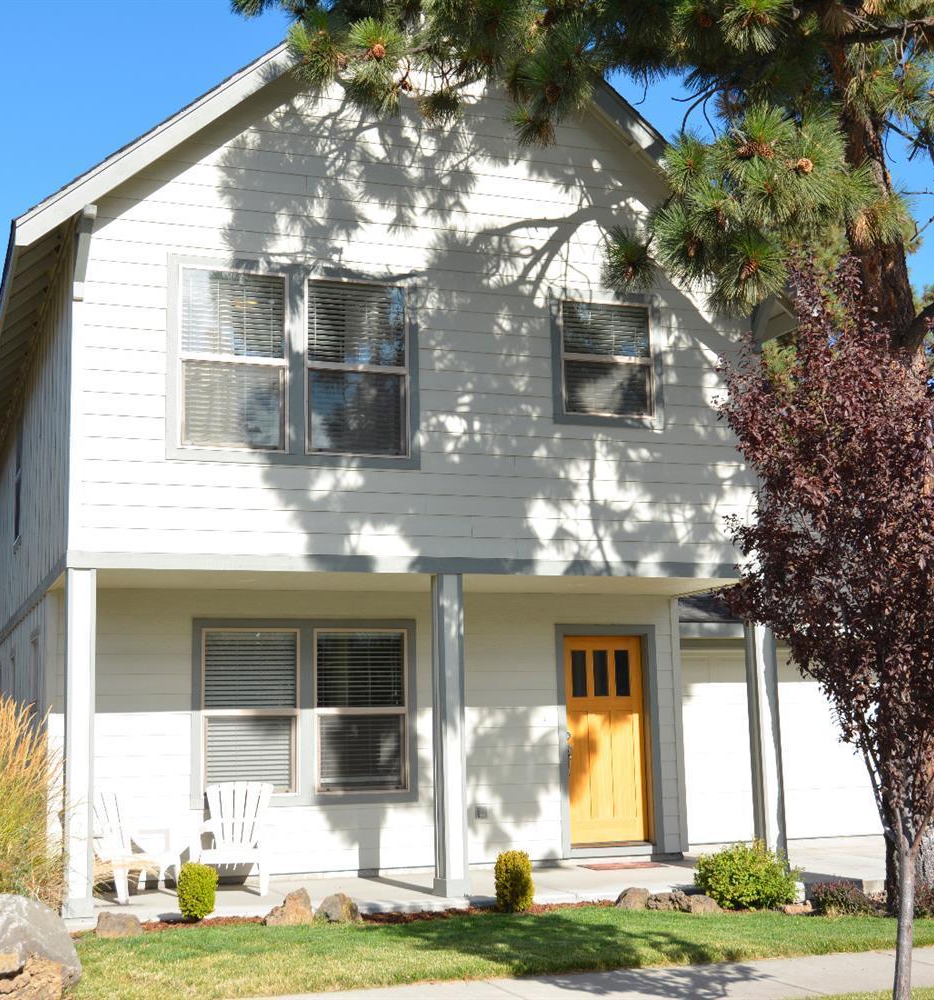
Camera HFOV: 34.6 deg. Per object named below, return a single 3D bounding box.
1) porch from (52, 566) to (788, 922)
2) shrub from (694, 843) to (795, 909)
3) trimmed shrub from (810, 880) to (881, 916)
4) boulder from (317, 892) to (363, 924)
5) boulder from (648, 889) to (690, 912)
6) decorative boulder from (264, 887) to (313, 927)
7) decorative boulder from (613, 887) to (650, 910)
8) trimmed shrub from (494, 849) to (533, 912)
[{"bbox_3d":[-0.353,2.109,13.413,6.440,2.750,1.600,2,-9,-20],"label":"porch"},{"bbox_3d":[2.401,3.230,12.941,0.906,0.559,0.816,2,-9,-20],"label":"shrub"},{"bbox_3d":[3.259,3.411,12.918,0.614,0.270,0.553,2,-9,-20],"label":"trimmed shrub"},{"bbox_3d":[-1.000,3.182,11.742,0.375,0.227,0.300,2,-9,-20],"label":"boulder"},{"bbox_3d":[1.698,3.363,12.640,0.383,0.161,0.306,2,-9,-20],"label":"boulder"},{"bbox_3d":[-1.388,3.138,11.614,0.409,0.277,0.307,2,-9,-20],"label":"decorative boulder"},{"bbox_3d":[1.387,3.338,12.597,0.341,0.173,0.272,2,-9,-20],"label":"decorative boulder"},{"bbox_3d":[0.386,3.138,12.362,0.337,0.486,0.337,-1,-9,0],"label":"trimmed shrub"}]

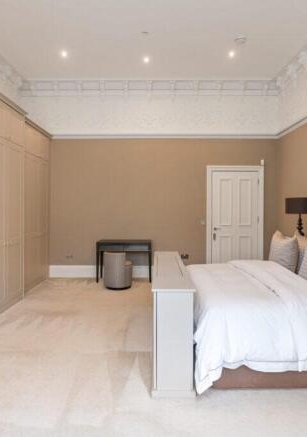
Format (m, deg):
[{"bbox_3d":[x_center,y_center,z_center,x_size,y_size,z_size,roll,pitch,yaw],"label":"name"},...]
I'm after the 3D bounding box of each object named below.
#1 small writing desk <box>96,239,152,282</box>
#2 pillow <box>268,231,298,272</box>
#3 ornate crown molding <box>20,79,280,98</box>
[{"bbox_3d":[-0.540,0.815,5.560,1.020,0.750,0.400,0,1,0],"label":"small writing desk"},{"bbox_3d":[1.530,0.383,3.400,0.170,0.450,0.460,15,0,-5],"label":"pillow"},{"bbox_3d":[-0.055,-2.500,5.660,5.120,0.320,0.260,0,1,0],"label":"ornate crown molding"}]

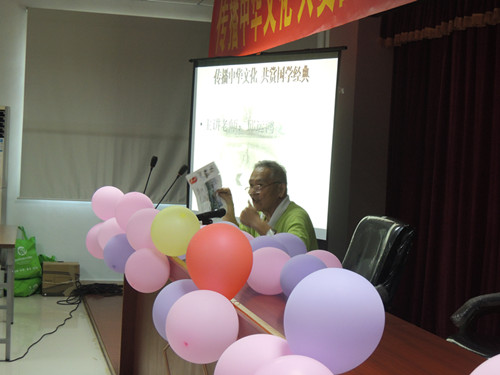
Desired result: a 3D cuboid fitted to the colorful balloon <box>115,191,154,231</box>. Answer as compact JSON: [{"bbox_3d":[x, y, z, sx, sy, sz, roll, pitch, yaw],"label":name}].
[{"bbox_3d":[-0.620,0.134,4.850,0.214,0.222,0.214,2,2,-13],"label":"colorful balloon"}]

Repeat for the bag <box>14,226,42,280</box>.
[{"bbox_3d":[-2.056,0.632,8.200,0.330,0.540,0.200,2,2,-13],"label":"bag"}]

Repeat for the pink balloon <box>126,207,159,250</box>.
[{"bbox_3d":[-0.466,0.202,4.150,0.211,0.219,0.211,2,2,-13],"label":"pink balloon"}]

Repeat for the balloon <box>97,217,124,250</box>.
[{"bbox_3d":[-0.766,0.282,5.100,0.211,0.219,0.211,2,2,-13],"label":"balloon"}]

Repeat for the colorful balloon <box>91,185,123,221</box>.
[{"bbox_3d":[-0.837,0.095,5.300,0.204,0.212,0.204,2,2,-13],"label":"colorful balloon"}]

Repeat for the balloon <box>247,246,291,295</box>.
[{"bbox_3d":[0.073,0.322,3.450,0.181,0.188,0.181,2,2,-13],"label":"balloon"}]

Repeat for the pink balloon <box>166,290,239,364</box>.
[{"bbox_3d":[-0.137,0.406,2.600,0.212,0.220,0.212,2,2,-13],"label":"pink balloon"}]

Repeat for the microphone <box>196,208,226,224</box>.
[{"bbox_3d":[-0.215,0.151,4.650,0.200,0.070,0.055,-16,5,-7],"label":"microphone"}]

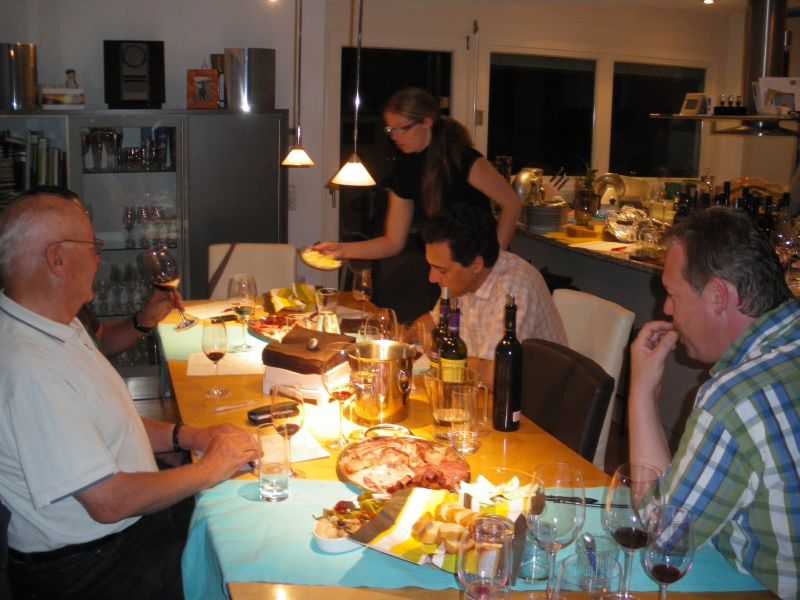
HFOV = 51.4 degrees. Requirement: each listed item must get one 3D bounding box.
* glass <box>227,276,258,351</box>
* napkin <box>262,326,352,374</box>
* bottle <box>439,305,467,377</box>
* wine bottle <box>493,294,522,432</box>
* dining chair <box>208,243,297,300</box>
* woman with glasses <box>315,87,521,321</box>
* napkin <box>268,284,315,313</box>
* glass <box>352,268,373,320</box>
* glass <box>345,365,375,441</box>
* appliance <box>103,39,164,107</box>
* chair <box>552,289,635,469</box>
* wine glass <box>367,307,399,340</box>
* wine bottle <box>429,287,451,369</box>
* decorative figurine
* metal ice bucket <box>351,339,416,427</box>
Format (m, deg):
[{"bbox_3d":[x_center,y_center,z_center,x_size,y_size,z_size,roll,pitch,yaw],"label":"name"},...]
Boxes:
[{"bbox_3d":[-0.559,0.046,2.967,0.104,0.254,0.104,-1,12,-11],"label":"glass"},{"bbox_3d":[-0.281,0.154,2.531,0.225,0.055,0.225,8,13,29],"label":"napkin"},{"bbox_3d":[0.150,0.158,2.291,0.073,0.292,0.073,1,12,0],"label":"bottle"},{"bbox_3d":[0.280,0.167,2.147,0.074,0.340,0.074,1,12,0],"label":"wine bottle"},{"bbox_3d":[-0.694,0.213,4.002,0.440,0.910,0.550,-1,13,-12],"label":"dining chair"},{"bbox_3d":[0.050,-0.022,3.402,0.600,1.660,0.600,-10,16,-41],"label":"woman with glasses"},{"bbox_3d":[-0.451,-0.006,3.471,0.200,0.085,0.190,1,12,0],"label":"napkin"},{"bbox_3d":[-0.145,-0.031,3.335,0.080,0.203,0.080,1,12,0],"label":"glass"},{"bbox_3d":[-0.102,0.262,2.135,0.082,0.184,0.082,1,12,-3],"label":"glass"},{"bbox_3d":[-1.442,-1.216,4.517,0.320,0.355,0.170,-3,12,-19],"label":"appliance"},{"bbox_3d":[0.413,0.480,2.926,0.580,0.940,0.460,-3,12,-21],"label":"chair"},{"bbox_3d":[-0.053,0.149,2.436,0.090,0.239,0.090,1,12,0],"label":"wine glass"},{"bbox_3d":[0.132,0.129,2.493,0.076,0.310,0.076,2,12,3],"label":"wine bottle"},{"bbox_3d":[-1.724,-1.162,4.366,0.070,0.108,0.065,-3,12,-19],"label":"decorative figurine"},{"bbox_3d":[-0.051,0.221,2.225,0.180,0.188,0.180,1,12,0],"label":"metal ice bucket"}]

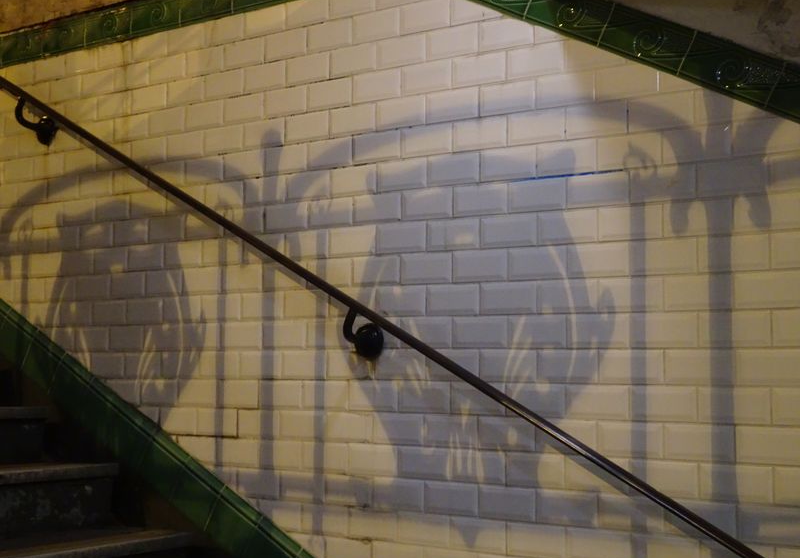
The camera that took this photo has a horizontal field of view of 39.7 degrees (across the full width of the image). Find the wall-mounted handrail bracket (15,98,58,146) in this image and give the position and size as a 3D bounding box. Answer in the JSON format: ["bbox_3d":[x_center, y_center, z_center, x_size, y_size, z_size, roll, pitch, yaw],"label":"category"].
[{"bbox_3d":[-1.171,-0.498,3.540,0.089,0.121,0.124,-3,-6,35],"label":"wall-mounted handrail bracket"}]

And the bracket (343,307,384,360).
[{"bbox_3d":[-0.104,0.135,2.746,0.089,0.121,0.124,-3,-6,35],"label":"bracket"}]

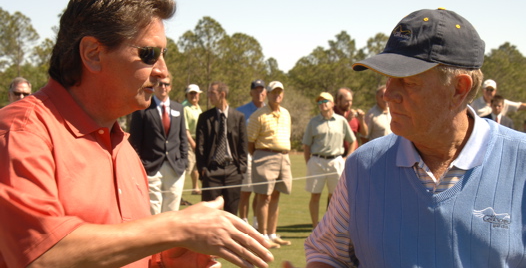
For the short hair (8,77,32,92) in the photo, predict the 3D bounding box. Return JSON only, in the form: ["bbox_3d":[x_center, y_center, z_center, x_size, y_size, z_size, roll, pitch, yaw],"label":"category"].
[{"bbox_3d":[-1.884,-0.377,8.850,0.175,0.140,0.190,-1,2,-20],"label":"short hair"}]

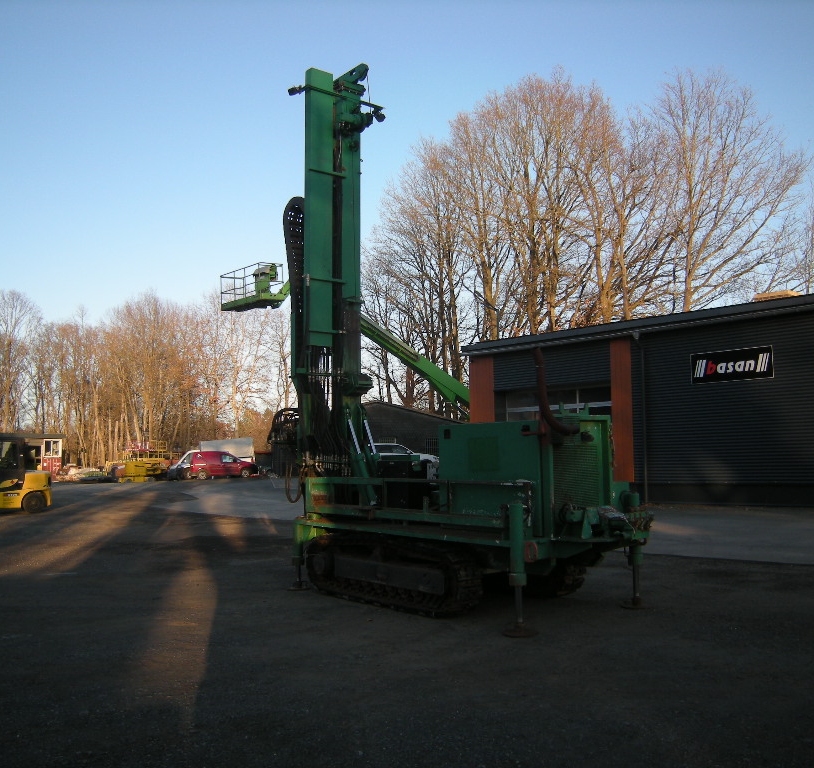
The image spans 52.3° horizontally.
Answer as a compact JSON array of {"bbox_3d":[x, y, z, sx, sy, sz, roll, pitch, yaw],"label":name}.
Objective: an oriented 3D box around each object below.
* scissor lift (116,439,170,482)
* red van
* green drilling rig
[{"bbox_3d":[-15.450,4.500,48.300,3.000,2.500,1.700,2,-6,-18],"label":"scissor lift"},{"bbox_3d":[-11.600,5.220,52.500,4.350,1.840,1.820,2,-6,-17],"label":"red van"},{"bbox_3d":[0.224,-1.039,10.345,2.280,7.150,5.150,5,-7,-41],"label":"green drilling rig"}]

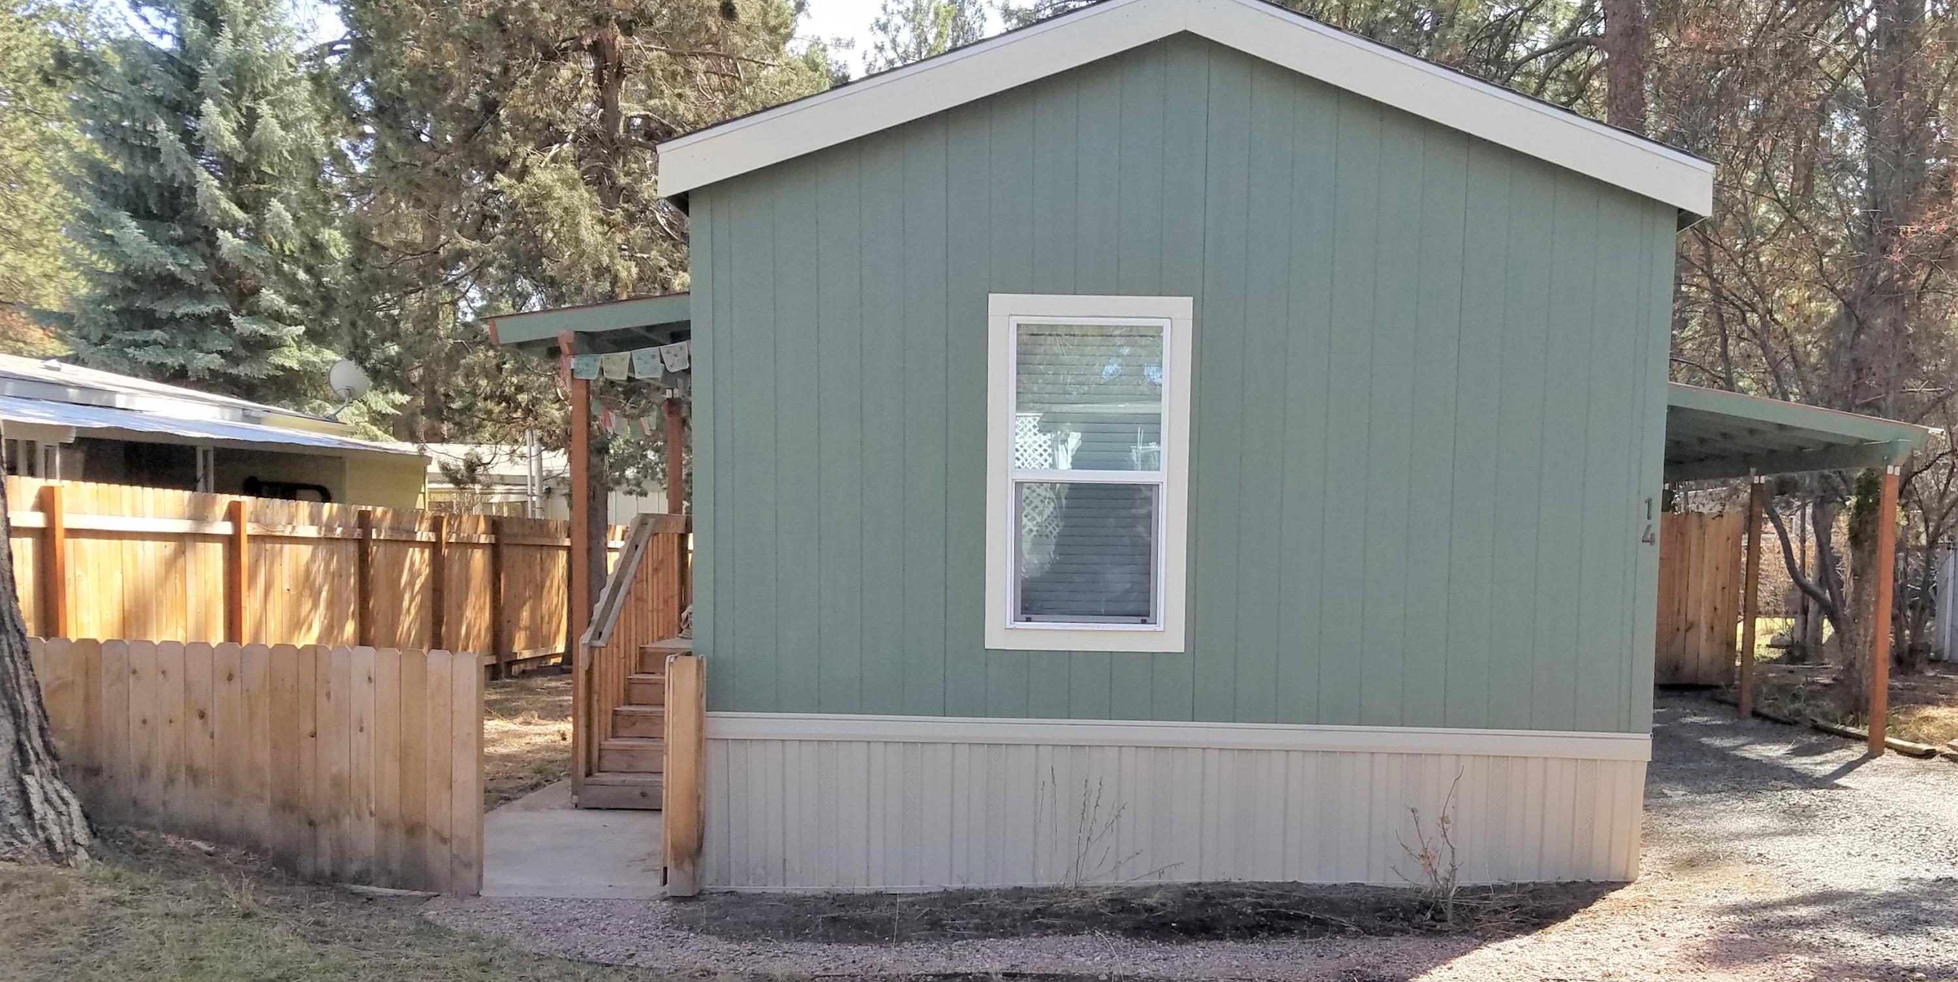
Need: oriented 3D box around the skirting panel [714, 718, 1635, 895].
[{"bbox_3d":[0.916,1.535,7.130,4.620,0.820,0.080,1,1,2],"label":"skirting panel"}]

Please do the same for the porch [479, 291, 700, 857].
[{"bbox_3d":[-2.059,0.346,10.055,1.558,3.080,3.300,1,1,2],"label":"porch"}]

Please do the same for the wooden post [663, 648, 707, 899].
[{"bbox_3d":[-1.414,1.370,7.060,0.180,1.160,0.160,1,1,2],"label":"wooden post"}]

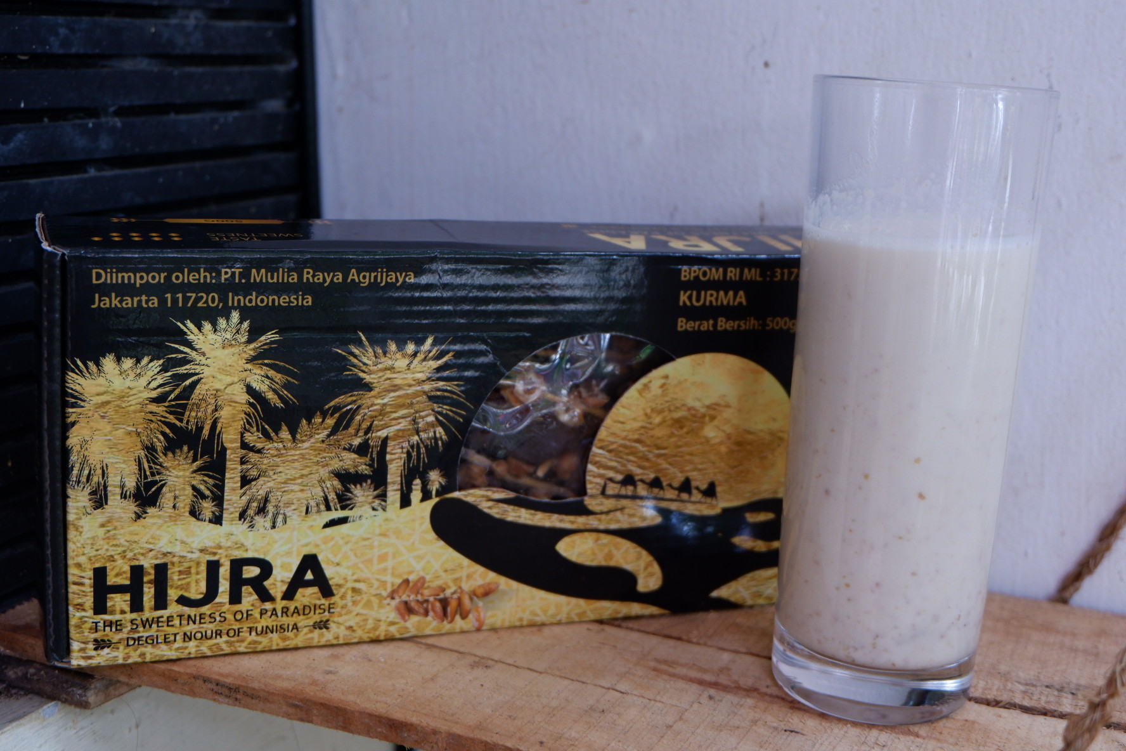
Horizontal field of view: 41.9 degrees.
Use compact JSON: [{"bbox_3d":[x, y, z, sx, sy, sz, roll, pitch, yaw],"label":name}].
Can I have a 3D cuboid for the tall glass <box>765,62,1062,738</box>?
[{"bbox_3d":[0.084,0.005,0.368,0.057,0.154,0.057,3,13,0],"label":"tall glass"}]

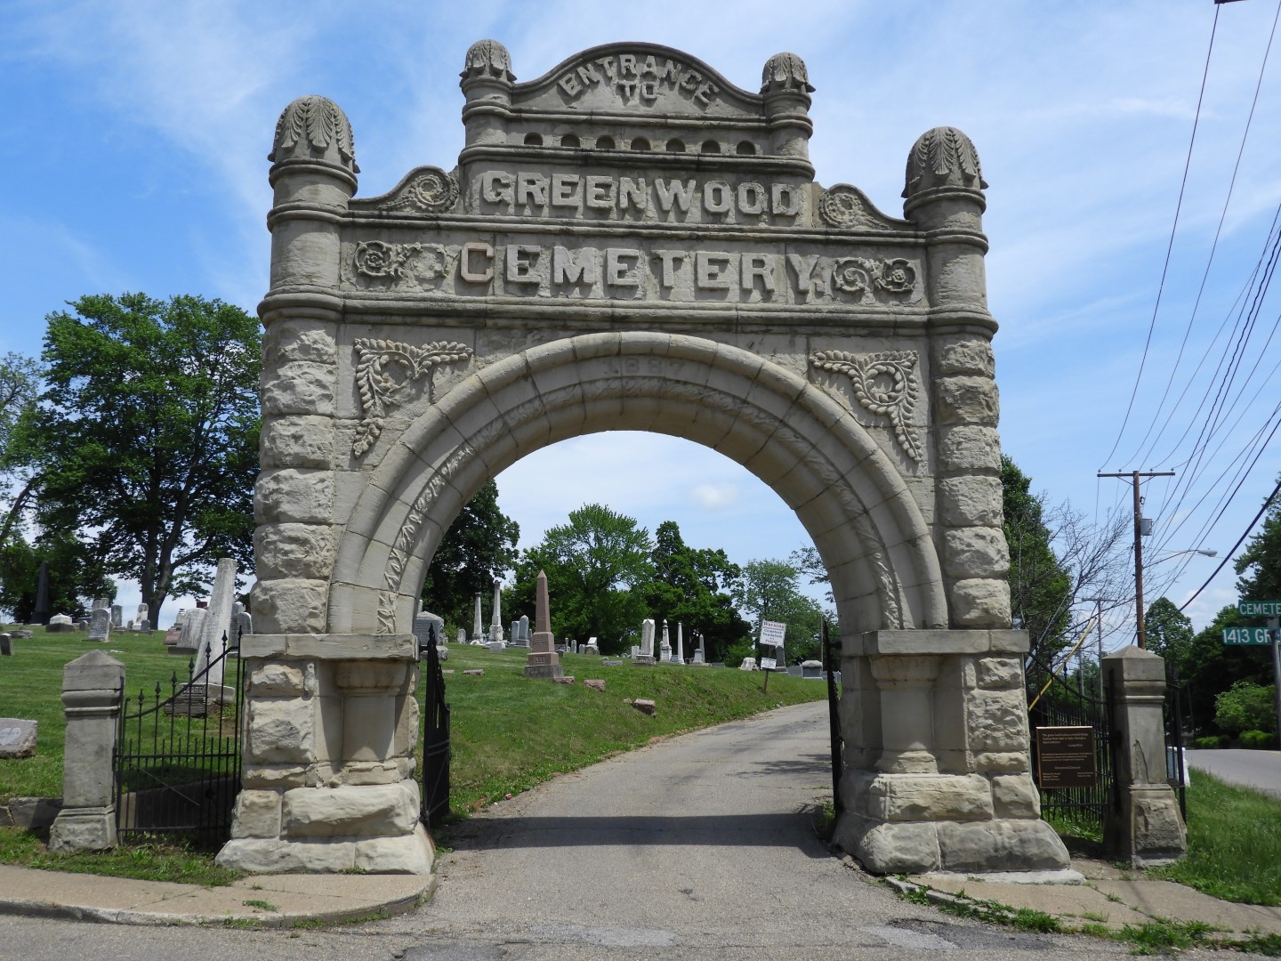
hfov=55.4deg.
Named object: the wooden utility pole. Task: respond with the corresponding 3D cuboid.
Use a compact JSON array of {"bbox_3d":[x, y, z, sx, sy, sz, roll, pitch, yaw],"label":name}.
[{"bbox_3d":[16.373,4.140,39.655,2.440,9.000,0.400,-1,-8,5],"label":"wooden utility pole"}]

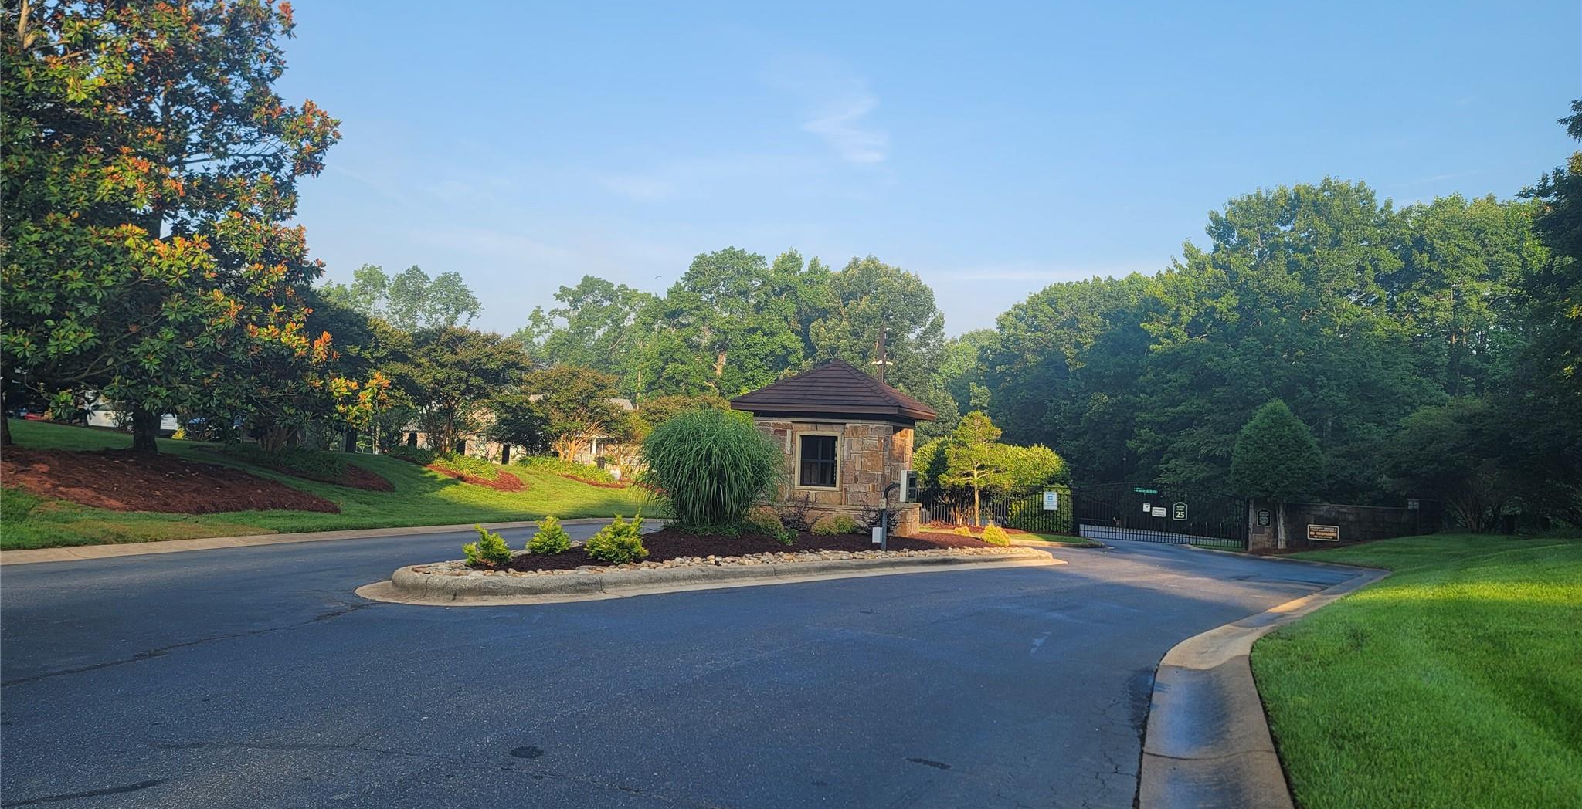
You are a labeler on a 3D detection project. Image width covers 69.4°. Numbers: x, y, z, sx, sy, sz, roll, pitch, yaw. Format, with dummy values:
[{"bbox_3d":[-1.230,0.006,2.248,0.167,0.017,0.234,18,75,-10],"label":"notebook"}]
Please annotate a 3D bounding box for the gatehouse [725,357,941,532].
[{"bbox_3d":[1.055,0.926,26.404,3.800,3.920,3.800,1,-3,19],"label":"gatehouse"}]

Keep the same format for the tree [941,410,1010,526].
[{"bbox_3d":[5.903,2.034,36.500,2.200,3.700,2.200,2,-3,9],"label":"tree"}]

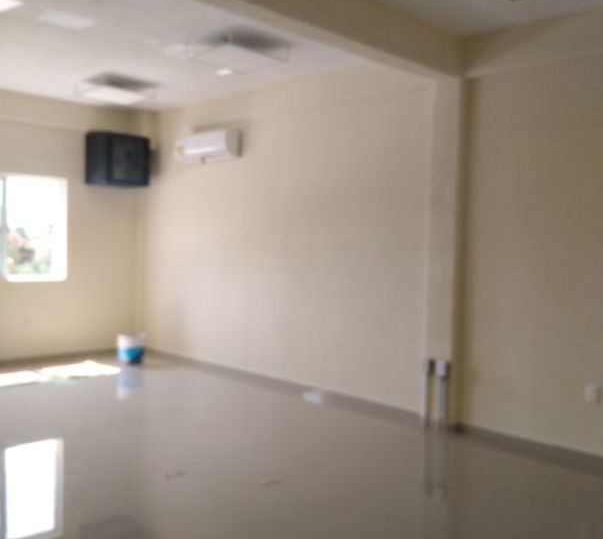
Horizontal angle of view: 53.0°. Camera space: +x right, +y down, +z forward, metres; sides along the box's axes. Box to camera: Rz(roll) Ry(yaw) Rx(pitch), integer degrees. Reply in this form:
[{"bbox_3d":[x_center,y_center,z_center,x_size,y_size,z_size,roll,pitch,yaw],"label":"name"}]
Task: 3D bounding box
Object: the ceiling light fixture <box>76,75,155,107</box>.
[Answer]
[{"bbox_3d":[-2.034,-1.959,6.591,0.585,0.145,0.585,4,3,43],"label":"ceiling light fixture"}]

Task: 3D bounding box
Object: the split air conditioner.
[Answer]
[{"bbox_3d":[-1.101,-1.432,7.087,0.973,0.305,0.215,4,3,43],"label":"split air conditioner"}]

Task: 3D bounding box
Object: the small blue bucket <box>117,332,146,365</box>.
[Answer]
[{"bbox_3d":[-2.183,1.022,7.796,0.325,0.375,0.325,1,2,0],"label":"small blue bucket"}]

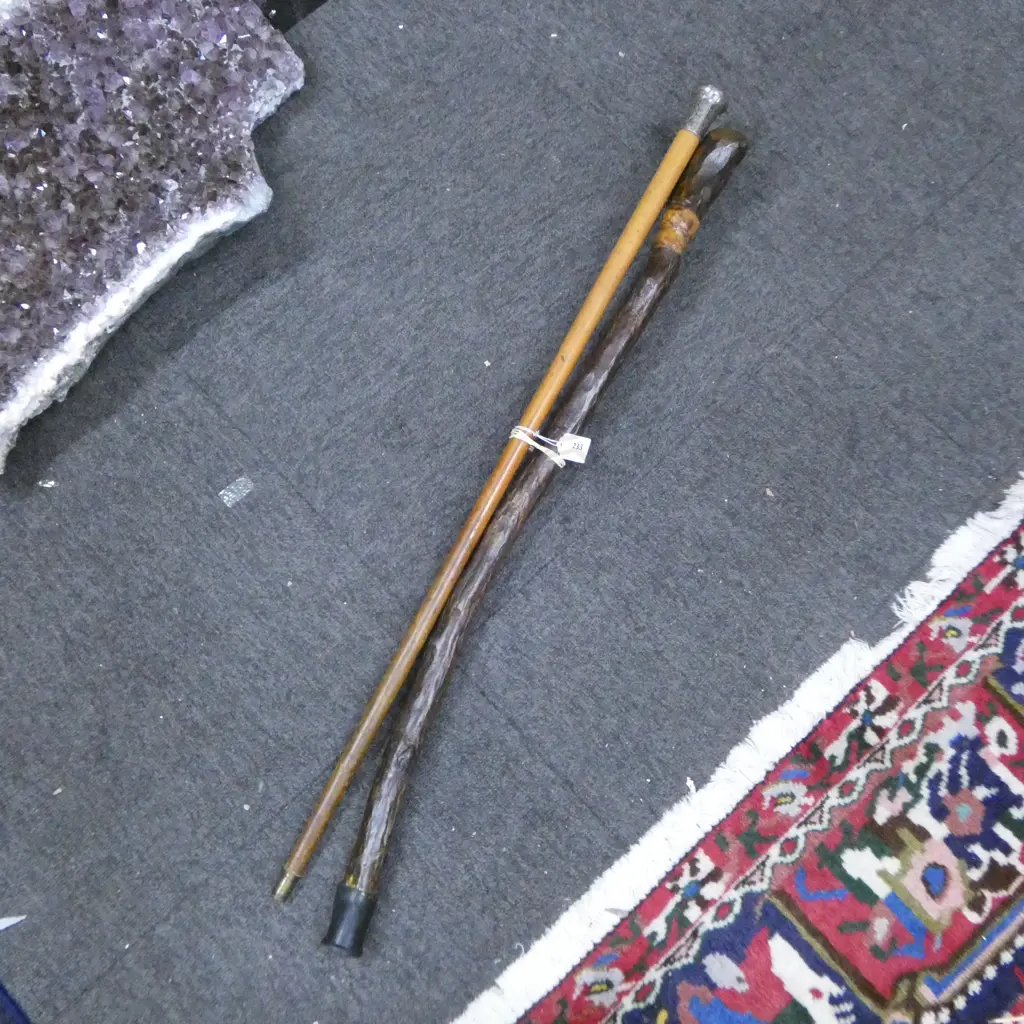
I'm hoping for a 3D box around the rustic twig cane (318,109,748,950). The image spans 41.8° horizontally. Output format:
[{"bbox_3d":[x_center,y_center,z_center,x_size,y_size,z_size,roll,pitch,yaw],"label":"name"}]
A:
[{"bbox_3d":[0.024,-0.013,1.295,0.070,0.040,0.900,24,76,10],"label":"rustic twig cane"}]

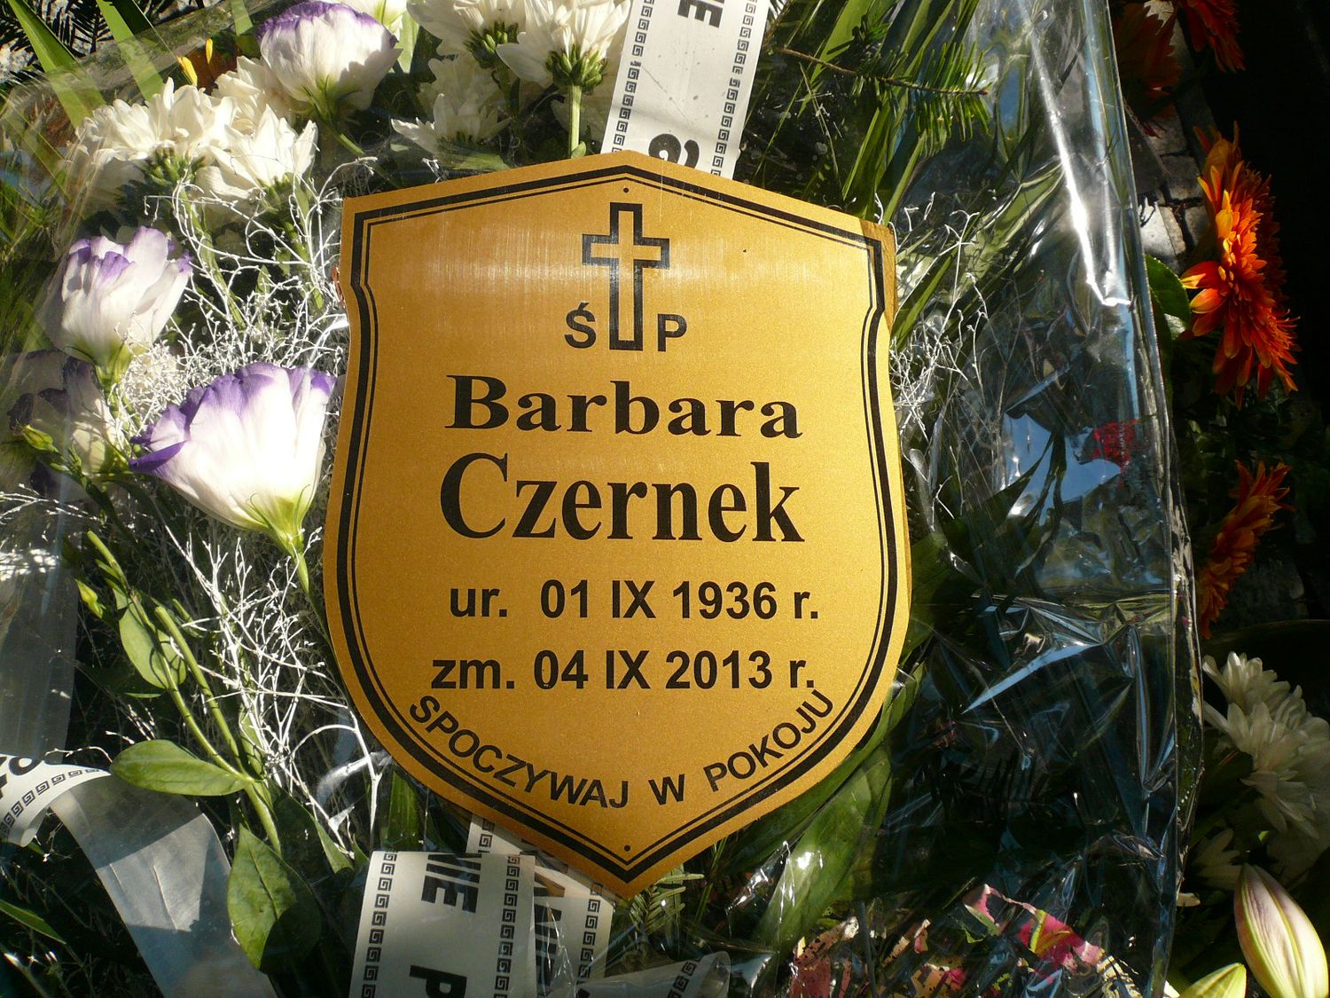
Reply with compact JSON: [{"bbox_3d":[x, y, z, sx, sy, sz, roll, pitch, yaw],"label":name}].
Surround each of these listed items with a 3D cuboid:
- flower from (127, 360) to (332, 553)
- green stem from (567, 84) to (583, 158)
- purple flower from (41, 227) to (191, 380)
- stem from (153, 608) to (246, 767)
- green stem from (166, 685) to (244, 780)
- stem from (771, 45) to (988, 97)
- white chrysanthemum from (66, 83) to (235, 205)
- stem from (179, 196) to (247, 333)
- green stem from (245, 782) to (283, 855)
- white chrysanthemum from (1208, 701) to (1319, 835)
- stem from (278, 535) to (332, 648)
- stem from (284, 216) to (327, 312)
[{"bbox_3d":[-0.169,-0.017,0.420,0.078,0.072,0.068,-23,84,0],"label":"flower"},{"bbox_3d":[-0.037,-0.154,0.440,0.005,0.028,0.005,2,17,0],"label":"green stem"},{"bbox_3d":[-0.225,-0.080,0.440,0.058,0.060,0.057,5,6,0],"label":"purple flower"},{"bbox_3d":[-0.188,0.076,0.435,0.005,0.074,0.005,-22,12,0],"label":"stem"},{"bbox_3d":[-0.188,0.096,0.440,0.006,0.049,0.006,-33,12,0],"label":"green stem"},{"bbox_3d":[0.094,-0.187,0.470,0.095,0.007,0.006,13,0,0],"label":"stem"},{"bbox_3d":[-0.224,-0.156,0.470,0.072,0.068,0.046,-3,72,0],"label":"white chrysanthemum"},{"bbox_3d":[-0.189,-0.099,0.450,0.005,0.059,0.005,-20,15,0],"label":"stem"},{"bbox_3d":[-0.166,0.132,0.445,0.004,0.035,0.004,-18,13,0],"label":"green stem"},{"bbox_3d":[0.284,0.127,0.510,0.042,0.062,0.062,-34,0,18],"label":"white chrysanthemum"},{"bbox_3d":[-0.141,0.037,0.430,0.006,0.048,0.006,-14,14,0],"label":"stem"},{"bbox_3d":[-0.150,-0.098,0.450,0.005,0.041,0.005,-16,14,0],"label":"stem"}]

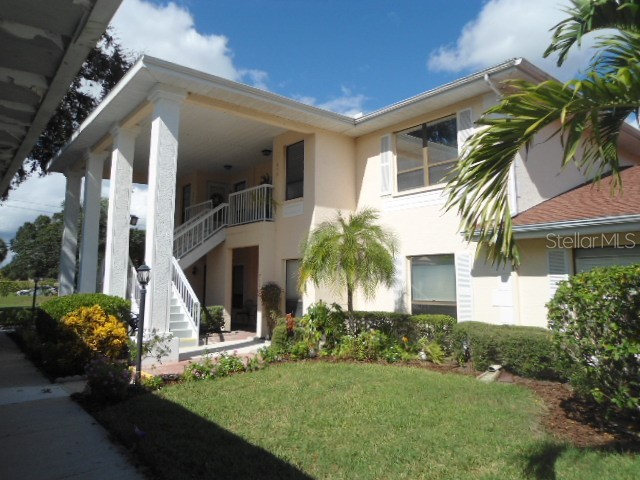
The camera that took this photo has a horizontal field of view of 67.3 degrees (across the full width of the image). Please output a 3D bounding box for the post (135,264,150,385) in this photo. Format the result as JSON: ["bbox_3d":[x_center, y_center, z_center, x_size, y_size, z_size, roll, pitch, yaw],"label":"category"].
[{"bbox_3d":[-2.866,1.340,7.681,0.240,1.880,0.240,5,-8,-38],"label":"post"}]

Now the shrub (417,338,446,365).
[{"bbox_3d":[2.169,2.146,9.352,0.520,0.500,0.520,5,-7,-38],"label":"shrub"}]

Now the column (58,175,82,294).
[{"bbox_3d":[-8.886,0.129,17.138,0.460,5.300,0.460,5,-7,-38],"label":"column"}]

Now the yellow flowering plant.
[{"bbox_3d":[-3.923,1.686,8.400,1.120,1.050,1.050,4,-7,-25],"label":"yellow flowering plant"}]

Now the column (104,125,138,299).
[{"bbox_3d":[-5.278,-0.368,12.616,0.520,5.260,0.520,5,-8,-38],"label":"column"}]

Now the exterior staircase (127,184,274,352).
[{"bbox_3d":[-3.523,0.542,12.900,3.250,4.050,3.900,5,-7,-38],"label":"exterior staircase"}]

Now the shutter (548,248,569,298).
[{"bbox_3d":[4.393,0.964,8.830,0.050,1.600,0.380,5,-8,-38],"label":"shutter"}]

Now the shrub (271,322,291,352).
[{"bbox_3d":[-0.895,2.137,10.907,0.500,0.720,0.500,1,-5,0],"label":"shrub"}]

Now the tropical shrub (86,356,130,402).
[{"bbox_3d":[-2.917,1.844,6.605,0.580,0.640,0.580,5,-7,-38],"label":"tropical shrub"}]

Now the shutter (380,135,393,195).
[{"bbox_3d":[1.661,-1.922,12.255,0.050,1.590,0.390,5,-7,-38],"label":"shutter"}]

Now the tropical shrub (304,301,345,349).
[{"bbox_3d":[0.110,2.105,11.700,0.950,1.200,0.900,1,-6,1],"label":"tropical shrub"}]

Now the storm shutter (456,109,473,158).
[{"bbox_3d":[3.228,-2.137,10.688,0.050,1.610,0.380,5,-8,-38],"label":"storm shutter"}]

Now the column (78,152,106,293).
[{"bbox_3d":[-7.008,-0.168,14.789,0.520,5.260,0.520,5,-8,-38],"label":"column"}]

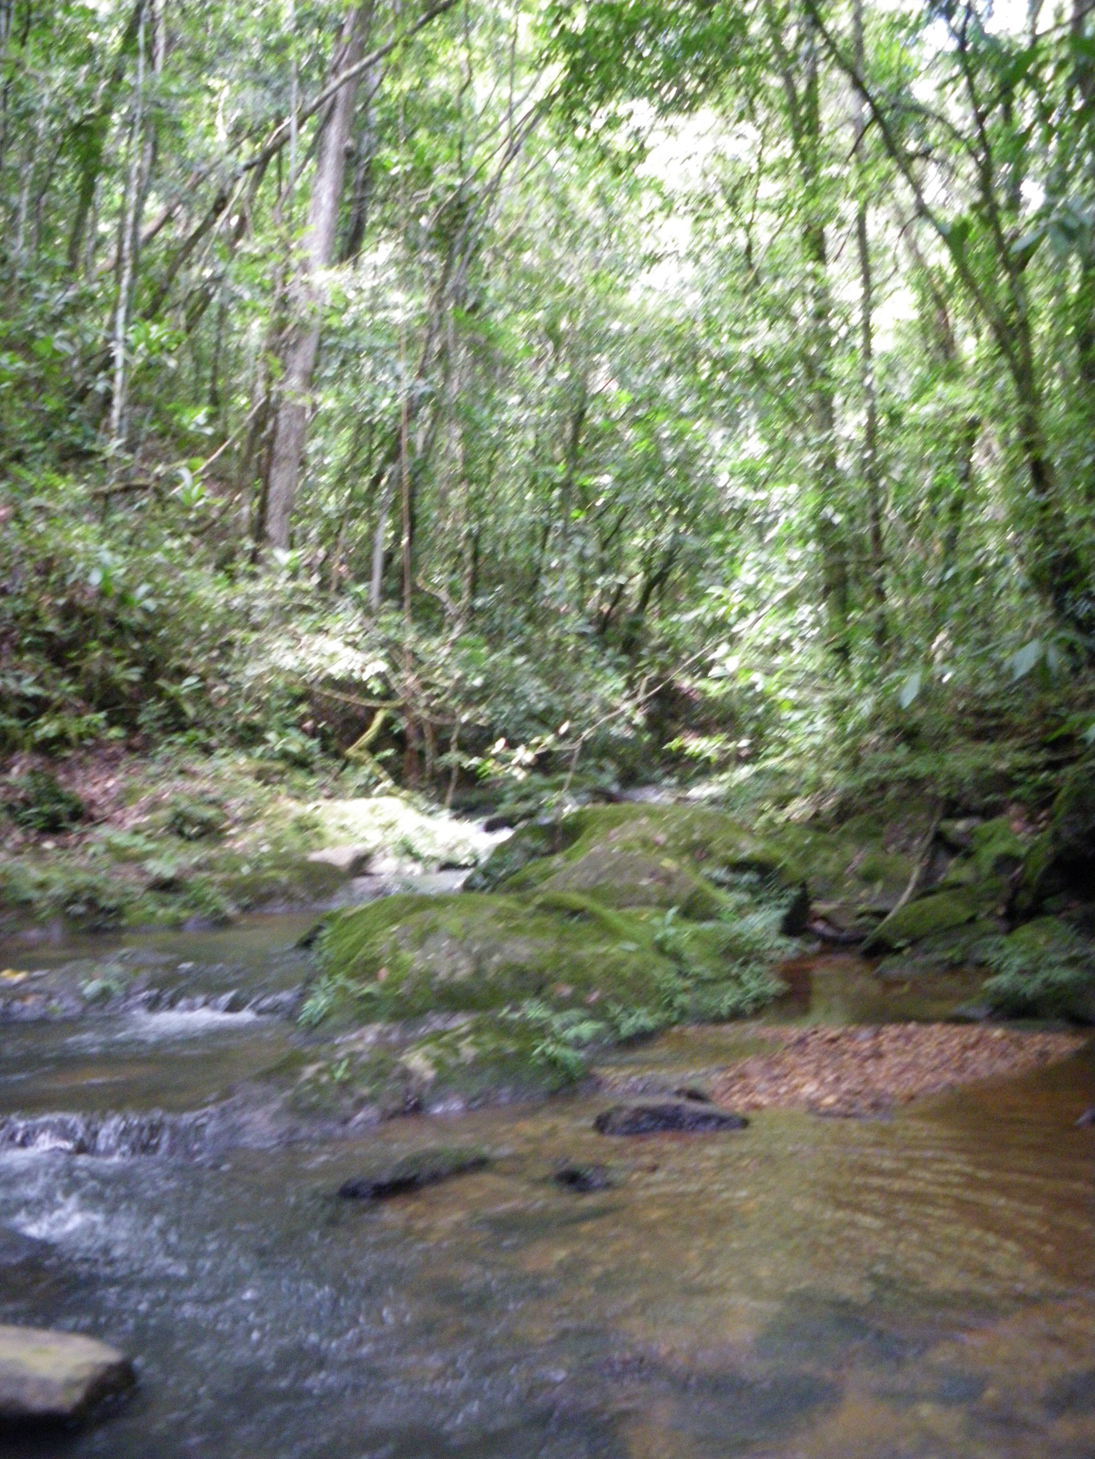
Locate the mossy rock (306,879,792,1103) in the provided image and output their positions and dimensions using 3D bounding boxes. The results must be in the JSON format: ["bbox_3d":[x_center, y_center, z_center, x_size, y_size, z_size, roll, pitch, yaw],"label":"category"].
[{"bbox_3d":[0.000,1.140,7.100,2.300,0.760,2.200,0,0,0],"label":"mossy rock"}]

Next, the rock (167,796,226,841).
[{"bbox_3d":[-2.700,0.720,11.700,0.450,0.320,0.400,0,0,0],"label":"rock"}]

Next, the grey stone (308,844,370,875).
[{"bbox_3d":[-1.570,1.020,11.400,0.470,0.220,0.380,0,0,0],"label":"grey stone"}]

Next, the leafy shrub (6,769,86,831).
[{"bbox_3d":[-3.700,0.550,11.200,0.580,0.450,0.520,0,0,0],"label":"leafy shrub"}]

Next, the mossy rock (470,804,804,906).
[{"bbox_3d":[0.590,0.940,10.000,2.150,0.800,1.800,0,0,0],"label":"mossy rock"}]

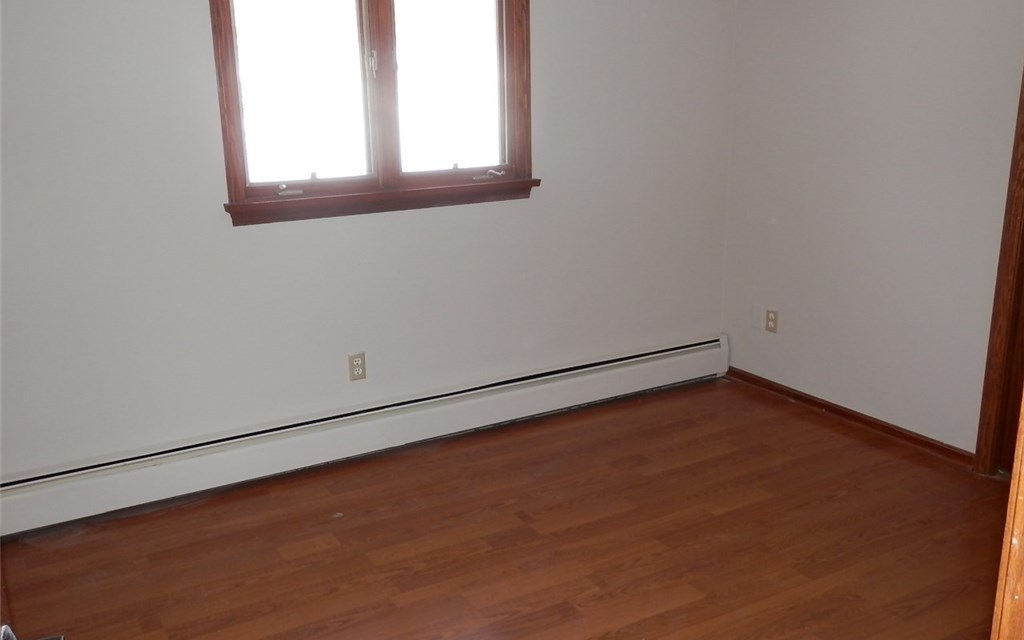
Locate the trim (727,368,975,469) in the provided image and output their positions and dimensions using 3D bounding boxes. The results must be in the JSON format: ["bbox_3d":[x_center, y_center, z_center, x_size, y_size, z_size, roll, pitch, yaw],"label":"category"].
[{"bbox_3d":[1.518,0.424,4.213,0.016,0.057,1.434,-9,17,-29],"label":"trim"}]

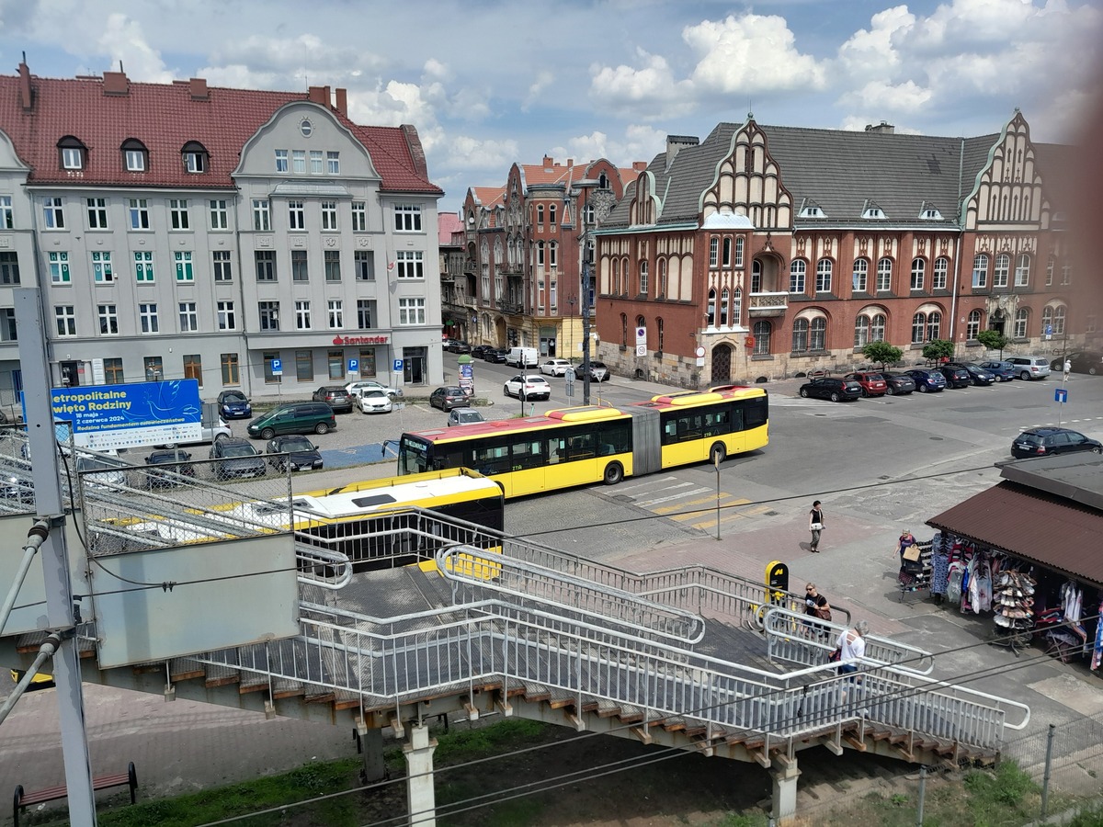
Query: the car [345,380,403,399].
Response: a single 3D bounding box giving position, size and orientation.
[{"bbox_3d":[-13.012,-1.648,61.673,4.600,1.450,1.780,-5,11,-22],"label":"car"}]

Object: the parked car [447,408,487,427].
[{"bbox_3d":[-4.490,0.549,46.191,1.660,1.440,3.900,-5,10,-23],"label":"parked car"}]

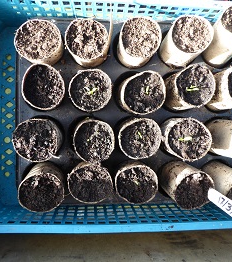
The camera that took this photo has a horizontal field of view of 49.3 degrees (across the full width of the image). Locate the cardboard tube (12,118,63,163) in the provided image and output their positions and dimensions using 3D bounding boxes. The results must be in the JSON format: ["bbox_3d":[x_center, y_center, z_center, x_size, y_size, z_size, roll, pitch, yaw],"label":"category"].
[{"bbox_3d":[-0.086,0.008,0.304,0.044,0.097,0.044,0,93,-5],"label":"cardboard tube"}]

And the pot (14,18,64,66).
[{"bbox_3d":[-0.086,-0.097,0.305,0.045,0.098,0.045,-1,97,-9],"label":"pot"}]

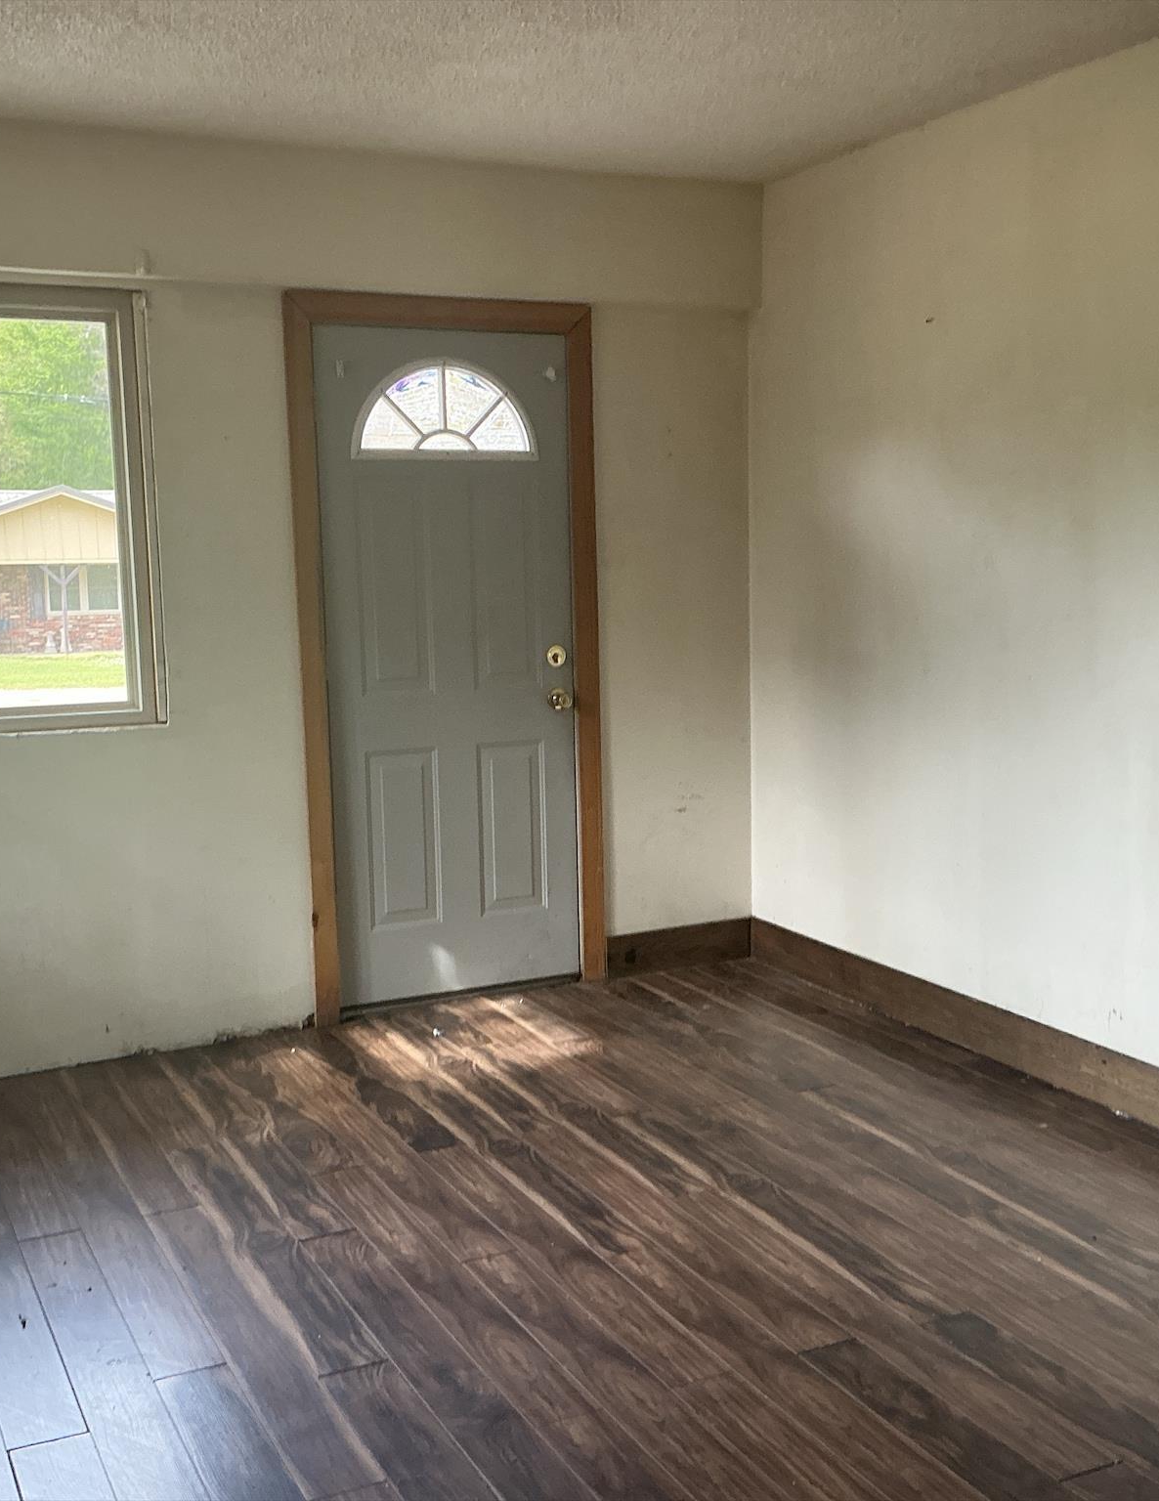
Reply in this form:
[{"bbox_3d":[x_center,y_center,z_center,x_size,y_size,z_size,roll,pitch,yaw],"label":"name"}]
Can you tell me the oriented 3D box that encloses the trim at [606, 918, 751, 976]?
[{"bbox_3d":[0.340,0.653,5.332,0.547,0.135,0.020,-5,8,-26],"label":"trim"}]

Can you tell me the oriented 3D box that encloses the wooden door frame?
[{"bbox_3d":[-0.383,-0.276,4.909,0.965,2.120,0.110,-5,8,-26],"label":"wooden door frame"}]

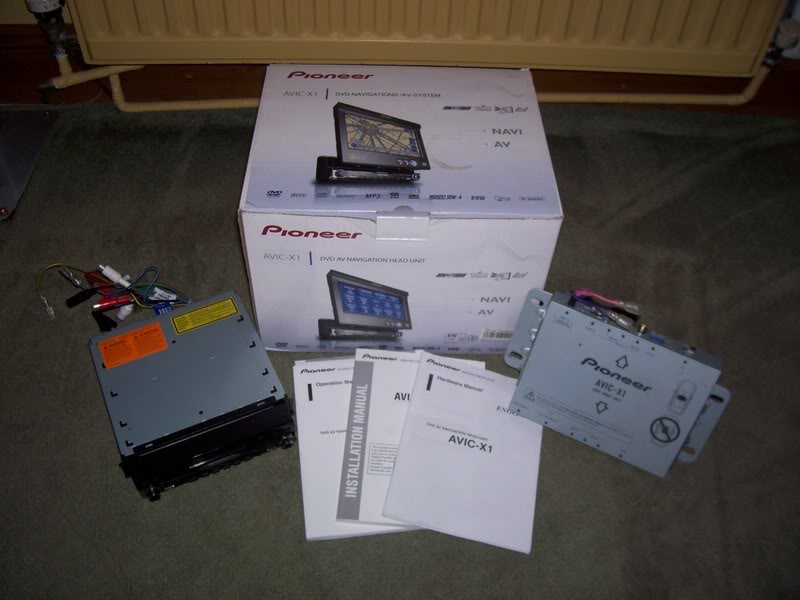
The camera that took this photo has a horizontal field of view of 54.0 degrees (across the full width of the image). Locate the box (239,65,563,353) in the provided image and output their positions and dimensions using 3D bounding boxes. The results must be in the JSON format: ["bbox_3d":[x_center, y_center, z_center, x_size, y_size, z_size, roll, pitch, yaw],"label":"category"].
[{"bbox_3d":[-0.001,-0.112,0.966,0.324,0.224,0.270,1,48,-1],"label":"box"}]

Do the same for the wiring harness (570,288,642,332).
[{"bbox_3d":[0.214,0.010,0.815,0.074,0.033,0.033,21,51,16],"label":"wiring harness"}]

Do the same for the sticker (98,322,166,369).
[{"bbox_3d":[-0.301,0.051,0.890,0.068,0.001,0.041,-18,51,-18],"label":"sticker"}]

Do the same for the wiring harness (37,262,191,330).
[{"bbox_3d":[-0.359,-0.007,0.987,0.198,0.035,0.100,2,48,0],"label":"wiring harness"}]

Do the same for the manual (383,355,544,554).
[{"bbox_3d":[0.078,0.160,0.863,0.152,0.007,0.215,11,49,5],"label":"manual"}]

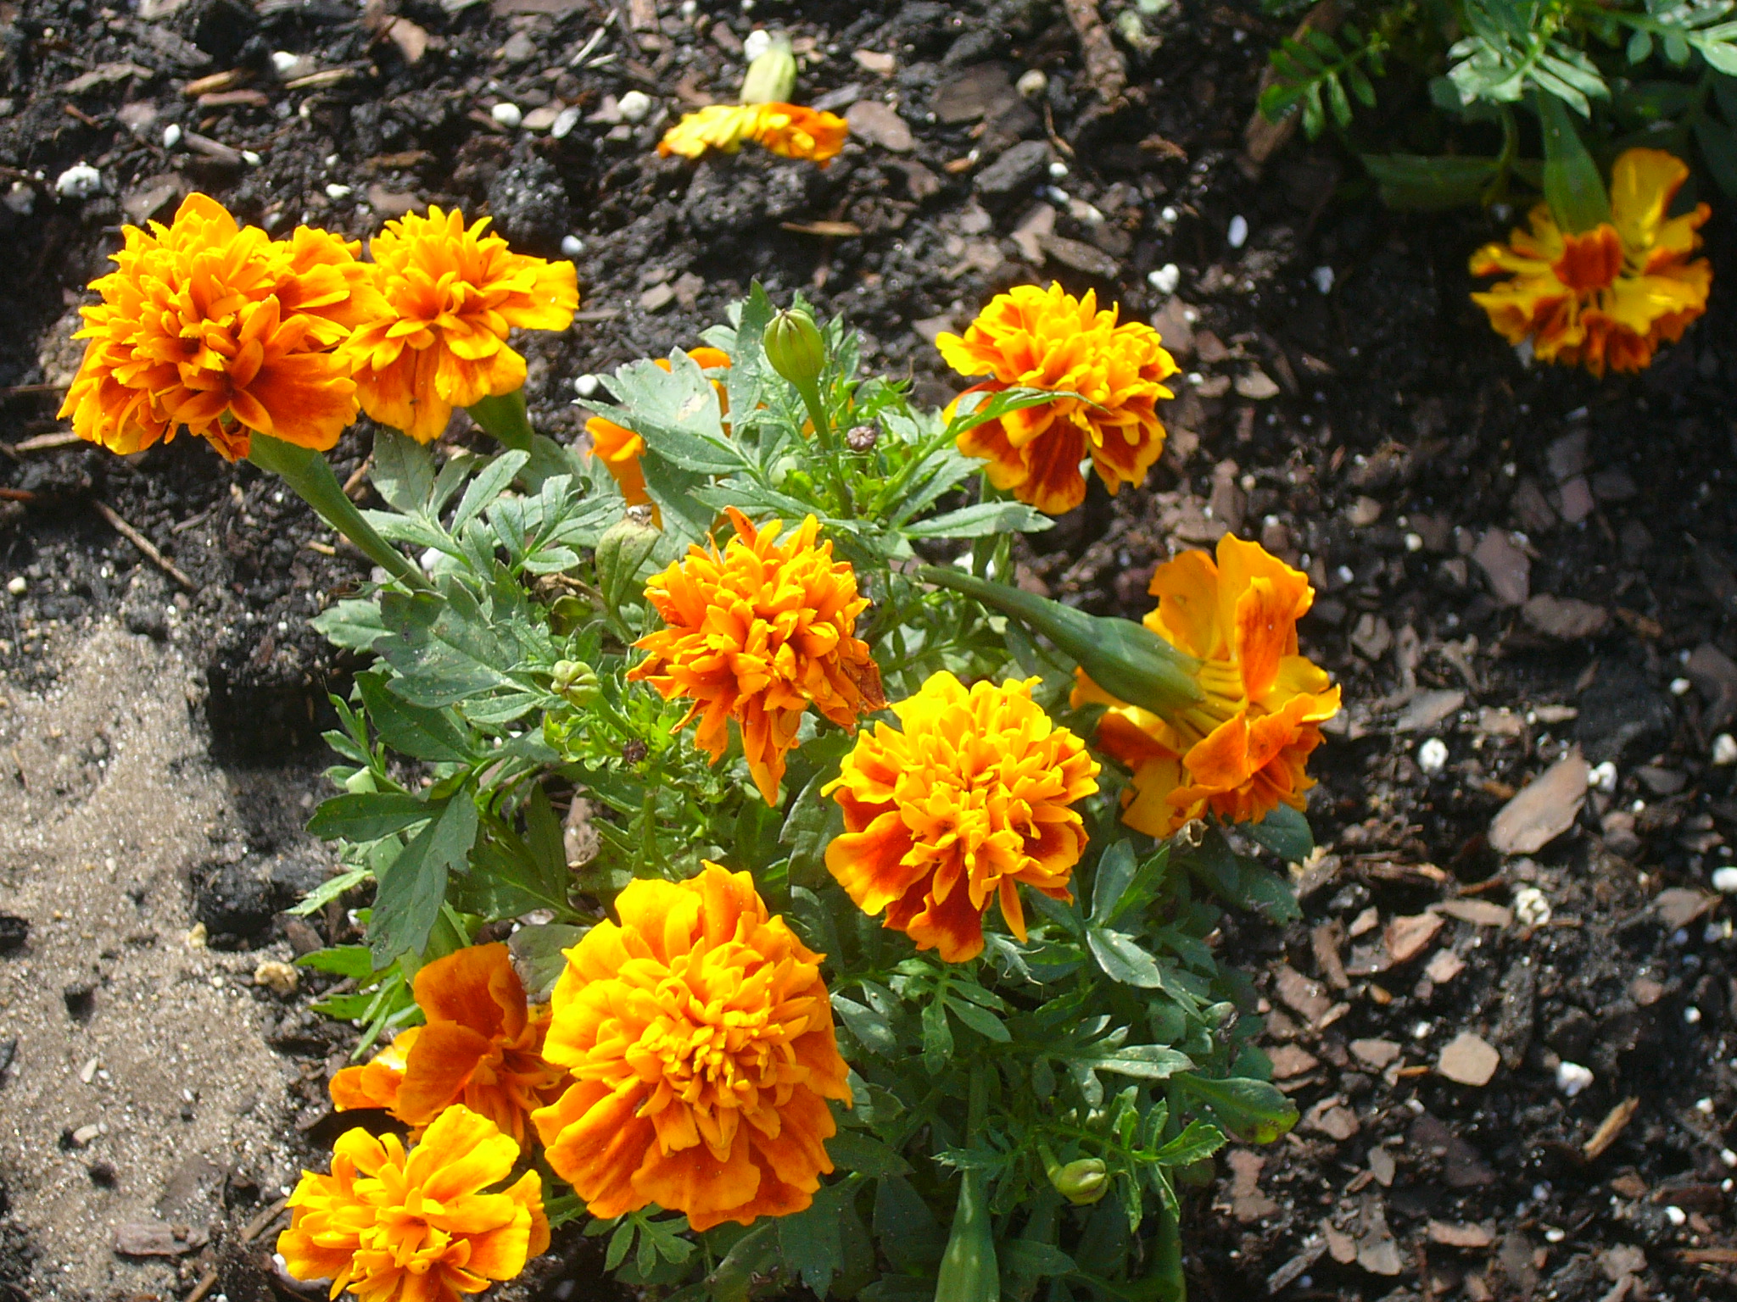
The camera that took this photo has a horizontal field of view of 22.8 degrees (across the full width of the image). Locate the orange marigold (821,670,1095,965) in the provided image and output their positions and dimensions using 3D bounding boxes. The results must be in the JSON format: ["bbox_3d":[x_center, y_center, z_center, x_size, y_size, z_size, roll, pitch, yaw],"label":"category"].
[{"bbox_3d":[0.017,0.031,0.800,0.051,0.034,0.051,1,65,-2],"label":"orange marigold"}]

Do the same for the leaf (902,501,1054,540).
[{"bbox_3d":[0.022,-0.026,0.865,0.031,0.004,0.009,0,45,0],"label":"leaf"}]

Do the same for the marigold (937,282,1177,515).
[{"bbox_3d":[0.035,-0.047,0.808,0.045,0.034,0.045,4,51,-5],"label":"marigold"}]

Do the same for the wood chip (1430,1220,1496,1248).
[{"bbox_3d":[0.108,0.107,0.787,0.012,0.004,0.006,0,50,0],"label":"wood chip"}]

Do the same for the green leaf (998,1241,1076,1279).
[{"bbox_3d":[0.031,0.113,0.798,0.015,0.004,0.006,16,52,13],"label":"green leaf"}]

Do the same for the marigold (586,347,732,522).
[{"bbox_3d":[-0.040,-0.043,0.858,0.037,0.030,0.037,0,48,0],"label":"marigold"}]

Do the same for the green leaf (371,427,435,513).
[{"bbox_3d":[-0.090,-0.035,0.830,0.011,0.004,0.019,-21,62,-11],"label":"green leaf"}]

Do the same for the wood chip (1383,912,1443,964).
[{"bbox_3d":[0.104,0.055,0.830,0.013,0.004,0.007,-38,67,-20],"label":"wood chip"}]

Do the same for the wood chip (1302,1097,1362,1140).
[{"bbox_3d":[0.088,0.089,0.821,0.011,0.003,0.009,18,52,15],"label":"wood chip"}]

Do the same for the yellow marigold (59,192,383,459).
[{"bbox_3d":[-0.116,-0.058,0.775,0.057,0.037,0.057,-34,44,0],"label":"yellow marigold"}]

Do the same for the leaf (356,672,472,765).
[{"bbox_3d":[-0.087,0.014,0.814,0.031,0.006,0.012,36,64,21],"label":"leaf"}]

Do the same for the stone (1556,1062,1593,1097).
[{"bbox_3d":[0.143,0.087,0.874,0.007,0.006,0.007,0,50,0],"label":"stone"}]

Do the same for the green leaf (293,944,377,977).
[{"bbox_3d":[-0.098,0.058,0.800,0.018,0.004,0.008,-1,30,-1],"label":"green leaf"}]

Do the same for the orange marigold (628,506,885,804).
[{"bbox_3d":[-0.021,0.001,0.806,0.047,0.036,0.052,1,61,-1],"label":"orange marigold"}]

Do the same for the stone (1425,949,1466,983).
[{"bbox_3d":[0.118,0.065,0.882,0.008,0.004,0.006,0,45,0],"label":"stone"}]

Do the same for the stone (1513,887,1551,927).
[{"bbox_3d":[0.137,0.053,0.893,0.008,0.007,0.008,0,45,0],"label":"stone"}]

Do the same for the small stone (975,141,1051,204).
[{"bbox_3d":[0.034,-0.114,1.030,0.021,0.009,0.013,-33,54,-29],"label":"small stone"}]

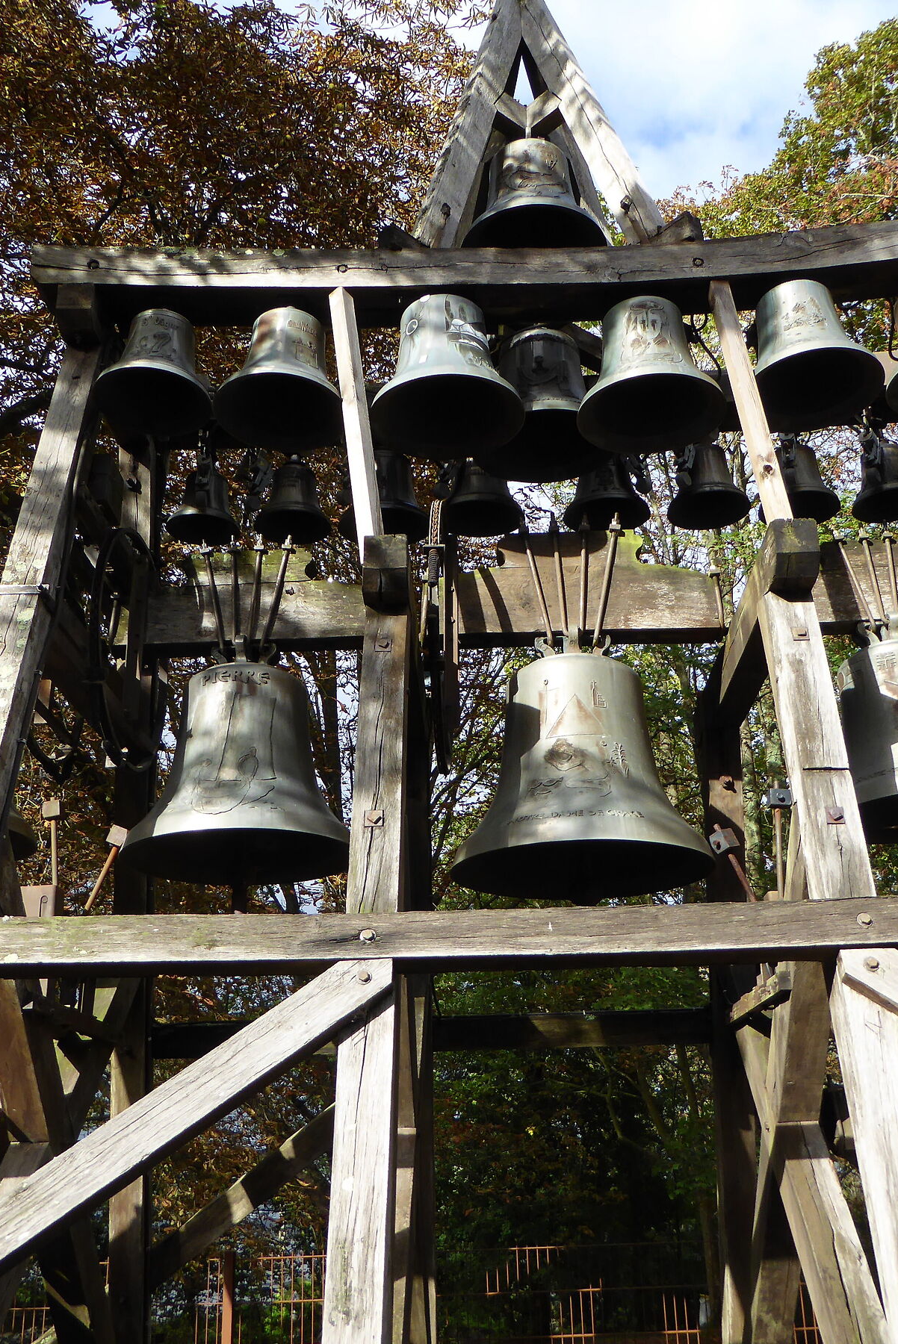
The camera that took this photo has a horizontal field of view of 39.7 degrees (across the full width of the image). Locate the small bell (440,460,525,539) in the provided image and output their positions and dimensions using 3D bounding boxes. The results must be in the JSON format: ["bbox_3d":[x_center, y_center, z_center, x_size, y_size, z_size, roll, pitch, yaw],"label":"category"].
[{"bbox_3d":[0.171,-0.928,6.288,0.394,0.354,0.394,-2,-22,1],"label":"small bell"}]

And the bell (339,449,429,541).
[{"bbox_3d":[-0.329,-0.915,6.302,0.432,0.389,0.432,-2,-22,1],"label":"bell"}]

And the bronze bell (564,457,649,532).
[{"bbox_3d":[0.752,-0.904,5.974,0.380,0.327,0.380,-2,-22,2],"label":"bronze bell"}]

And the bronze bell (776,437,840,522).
[{"bbox_3d":[1.745,-0.966,6.260,0.384,0.329,0.384,-2,-22,1],"label":"bronze bell"}]

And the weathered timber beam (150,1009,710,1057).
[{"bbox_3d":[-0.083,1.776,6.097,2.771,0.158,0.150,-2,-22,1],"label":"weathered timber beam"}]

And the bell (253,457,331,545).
[{"bbox_3d":[-0.789,-0.882,6.317,0.384,0.337,0.384,-2,-22,1],"label":"bell"}]

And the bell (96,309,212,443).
[{"bbox_3d":[-1.300,-1.360,5.471,0.504,0.413,0.504,-2,-22,1],"label":"bell"}]

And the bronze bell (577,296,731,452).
[{"bbox_3d":[0.850,-1.325,5.379,0.623,0.514,0.623,-2,-22,1],"label":"bronze bell"}]

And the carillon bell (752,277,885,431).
[{"bbox_3d":[1.654,-1.524,5.768,0.629,0.521,0.629,-1,-22,1],"label":"carillon bell"}]

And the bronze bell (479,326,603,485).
[{"bbox_3d":[0.498,-1.401,6.396,0.684,0.575,0.684,-1,-22,1],"label":"bronze bell"}]

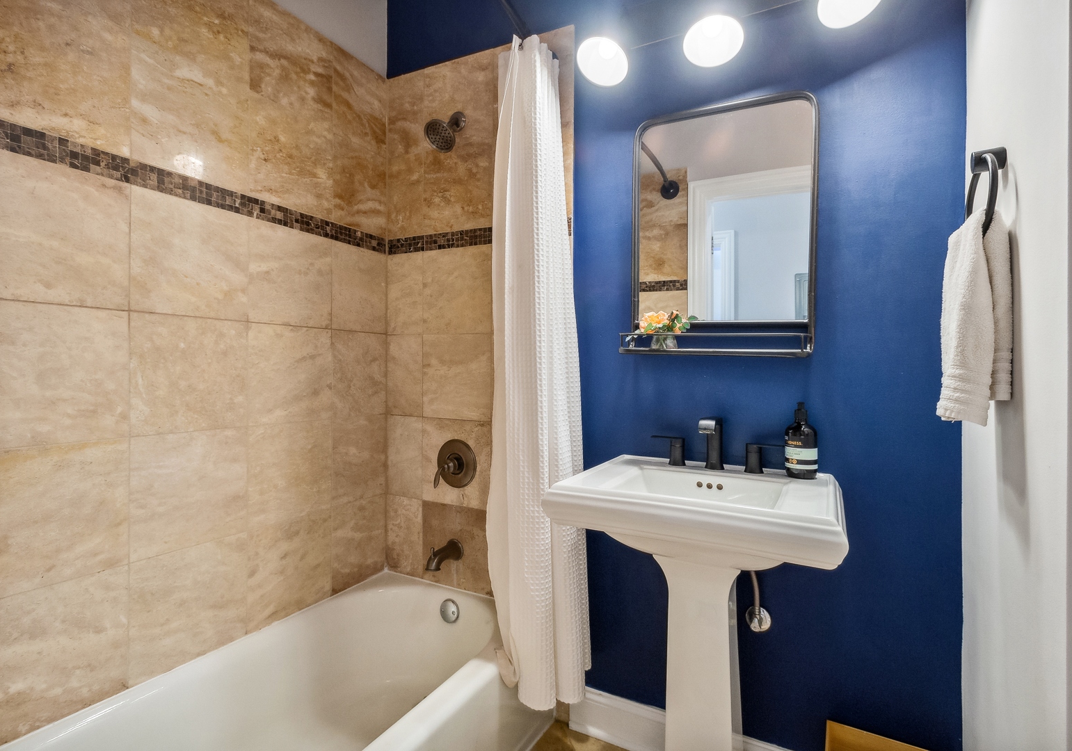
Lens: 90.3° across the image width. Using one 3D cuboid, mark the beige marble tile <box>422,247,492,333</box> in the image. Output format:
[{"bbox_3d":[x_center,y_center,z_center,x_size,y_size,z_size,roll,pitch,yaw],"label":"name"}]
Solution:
[{"bbox_3d":[-0.283,-0.308,1.923,0.301,0.305,0.011,1,0,27],"label":"beige marble tile"}]

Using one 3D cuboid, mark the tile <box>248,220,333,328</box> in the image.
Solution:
[{"bbox_3d":[-0.776,-0.310,1.696,0.010,0.304,0.302,1,1,28],"label":"tile"}]

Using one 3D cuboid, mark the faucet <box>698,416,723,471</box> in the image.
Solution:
[{"bbox_3d":[0.457,0.176,1.375,0.050,0.140,0.155,1,0,28],"label":"faucet"}]

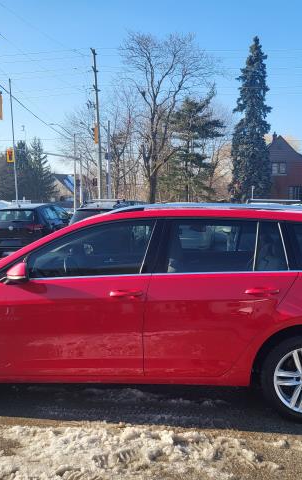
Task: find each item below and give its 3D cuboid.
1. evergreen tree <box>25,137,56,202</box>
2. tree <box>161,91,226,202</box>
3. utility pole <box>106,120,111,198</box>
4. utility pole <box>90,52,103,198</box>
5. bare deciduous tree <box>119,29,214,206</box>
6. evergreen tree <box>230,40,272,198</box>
[{"bbox_3d":[-15.606,-8.899,68.393,4.400,11.230,4.400,0,4,0],"label":"evergreen tree"},{"bbox_3d":[3.533,-7.148,40.536,5.288,10.347,5.288,0,5,0],"label":"tree"},{"bbox_3d":[-2.547,-4.024,28.762,0.300,6.085,0.300,0,5,0],"label":"utility pole"},{"bbox_3d":[-3.571,-7.049,32.518,0.600,11.463,0.450,-1,5,0],"label":"utility pole"},{"bbox_3d":[1.396,-8.811,37.384,7.273,14.181,7.273,0,5,0],"label":"bare deciduous tree"},{"bbox_3d":[9.657,-10.686,46.617,4.200,17.620,4.200,0,4,0],"label":"evergreen tree"}]

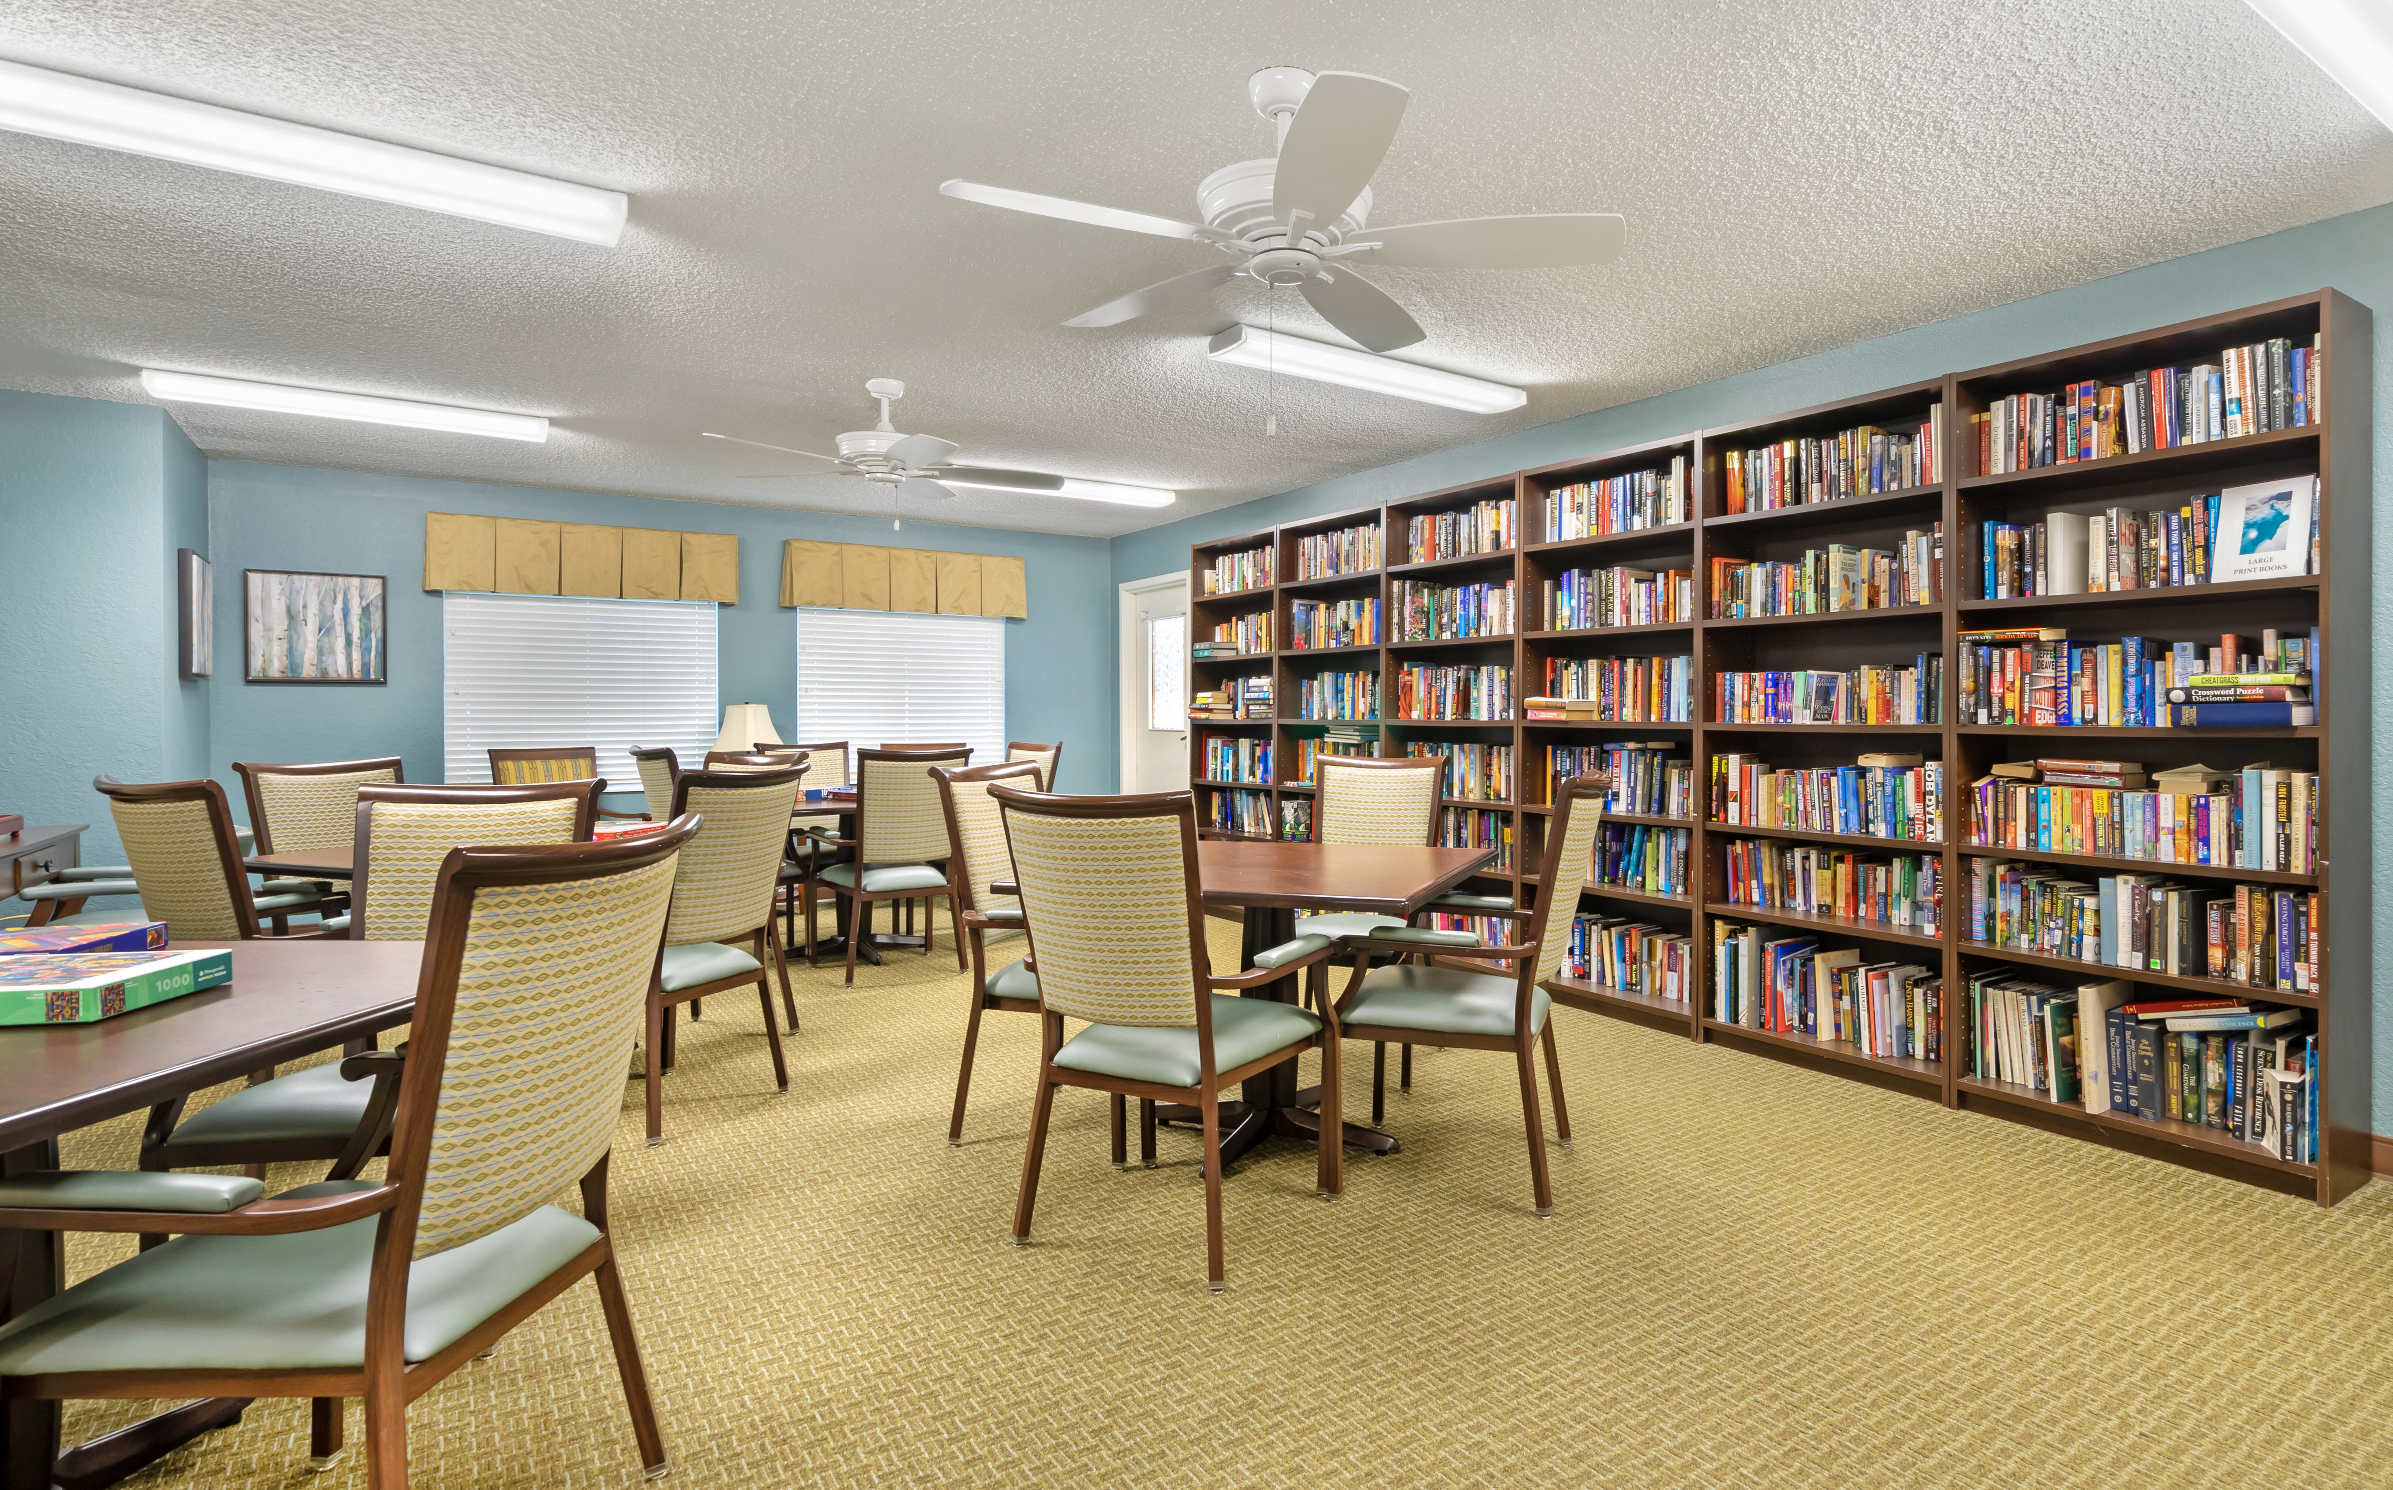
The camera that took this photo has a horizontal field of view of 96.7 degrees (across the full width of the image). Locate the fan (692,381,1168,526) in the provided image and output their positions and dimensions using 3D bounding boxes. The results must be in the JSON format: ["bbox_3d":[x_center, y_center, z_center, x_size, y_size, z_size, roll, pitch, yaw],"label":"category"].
[{"bbox_3d":[-1.157,-1.133,3.940,1.304,0.435,1.241,-1,2,-32],"label":"fan"}]

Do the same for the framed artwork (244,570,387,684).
[{"bbox_3d":[-4.369,-0.570,5.292,0.554,0.557,0.040,-1,1,-30],"label":"framed artwork"}]

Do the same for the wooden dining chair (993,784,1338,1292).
[{"bbox_3d":[-0.069,0.583,2.396,0.595,0.998,0.579,1,2,29],"label":"wooden dining chair"}]

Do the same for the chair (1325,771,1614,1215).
[{"bbox_3d":[0.689,0.574,2.710,0.623,0.998,0.552,1,2,22],"label":"chair"}]

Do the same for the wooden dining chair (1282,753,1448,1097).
[{"bbox_3d":[0.536,0.556,3.590,0.600,0.985,0.620,1,1,26],"label":"wooden dining chair"}]

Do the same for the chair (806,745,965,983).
[{"bbox_3d":[-1.361,0.526,4.780,0.600,0.985,0.620,-1,1,-33],"label":"chair"}]

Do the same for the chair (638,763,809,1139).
[{"bbox_3d":[-1.534,0.568,3.107,0.620,0.985,0.600,0,1,20],"label":"chair"}]

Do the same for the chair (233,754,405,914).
[{"bbox_3d":[-2.655,0.554,3.449,0.619,0.998,0.556,1,2,27],"label":"chair"}]

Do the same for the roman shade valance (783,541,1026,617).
[{"bbox_3d":[-1.795,-1.010,6.677,1.507,0.400,0.170,-1,1,-30],"label":"roman shade valance"}]

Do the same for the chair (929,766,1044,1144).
[{"bbox_3d":[-0.321,0.567,2.972,0.620,0.998,0.555,1,2,26],"label":"chair"}]

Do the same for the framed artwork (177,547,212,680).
[{"bbox_3d":[-4.484,-0.559,4.767,0.045,0.560,0.540,-1,1,-36],"label":"framed artwork"}]

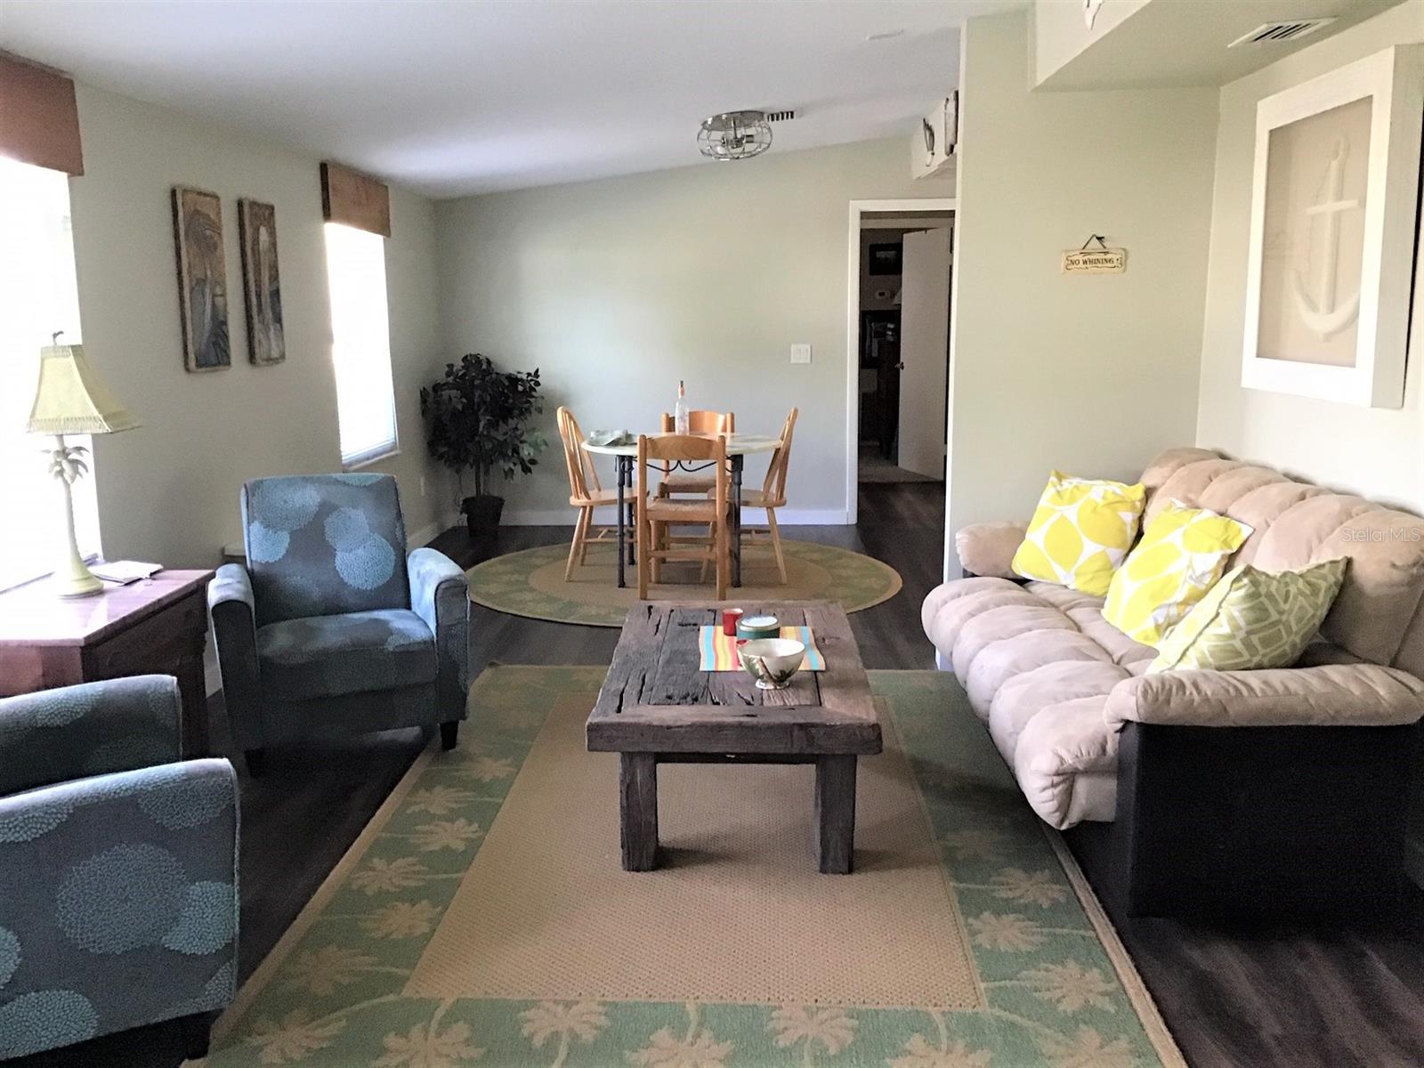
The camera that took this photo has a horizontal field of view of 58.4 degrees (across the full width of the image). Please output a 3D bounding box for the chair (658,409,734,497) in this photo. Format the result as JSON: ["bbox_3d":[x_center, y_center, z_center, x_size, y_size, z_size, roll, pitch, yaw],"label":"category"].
[{"bbox_3d":[-0.078,-0.281,7.420,0.440,0.840,0.460,0,10,2],"label":"chair"}]

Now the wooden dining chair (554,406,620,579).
[{"bbox_3d":[-0.594,-0.233,7.025,0.495,0.921,0.480,1,10,7],"label":"wooden dining chair"}]

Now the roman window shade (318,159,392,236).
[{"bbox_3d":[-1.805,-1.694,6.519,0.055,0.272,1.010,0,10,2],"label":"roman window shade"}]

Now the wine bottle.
[{"bbox_3d":[-0.160,-0.662,6.861,0.074,0.320,0.074,0,10,2],"label":"wine bottle"}]

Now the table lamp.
[{"bbox_3d":[-1.725,-0.194,3.526,0.225,0.700,0.225,-1,10,-3],"label":"table lamp"}]

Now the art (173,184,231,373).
[{"bbox_3d":[-1.901,-0.942,4.756,0.032,0.650,0.350,0,10,2],"label":"art"}]

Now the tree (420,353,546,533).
[{"bbox_3d":[-1.384,-0.560,8.195,0.760,1.170,0.740,0,10,2],"label":"tree"}]

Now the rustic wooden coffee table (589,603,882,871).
[{"bbox_3d":[0.075,0.556,3.885,0.720,0.407,1.390,0,10,2],"label":"rustic wooden coffee table"}]

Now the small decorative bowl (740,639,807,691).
[{"bbox_3d":[0.166,0.363,3.489,0.186,0.105,0.186,0,10,2],"label":"small decorative bowl"}]

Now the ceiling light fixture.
[{"bbox_3d":[0.111,-1.980,6.401,0.375,0.190,0.375,-7,10,3],"label":"ceiling light fixture"}]

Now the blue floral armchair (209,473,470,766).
[{"bbox_3d":[-1.275,0.259,4.310,0.760,0.860,0.770,-5,11,-25],"label":"blue floral armchair"}]

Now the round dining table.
[{"bbox_3d":[-0.162,-0.134,6.895,1.080,0.736,1.080,0,10,2],"label":"round dining table"}]

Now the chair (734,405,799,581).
[{"bbox_3d":[0.212,-0.225,6.972,0.511,0.916,0.480,0,10,2],"label":"chair"}]

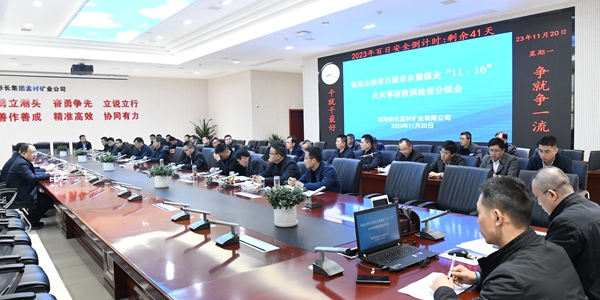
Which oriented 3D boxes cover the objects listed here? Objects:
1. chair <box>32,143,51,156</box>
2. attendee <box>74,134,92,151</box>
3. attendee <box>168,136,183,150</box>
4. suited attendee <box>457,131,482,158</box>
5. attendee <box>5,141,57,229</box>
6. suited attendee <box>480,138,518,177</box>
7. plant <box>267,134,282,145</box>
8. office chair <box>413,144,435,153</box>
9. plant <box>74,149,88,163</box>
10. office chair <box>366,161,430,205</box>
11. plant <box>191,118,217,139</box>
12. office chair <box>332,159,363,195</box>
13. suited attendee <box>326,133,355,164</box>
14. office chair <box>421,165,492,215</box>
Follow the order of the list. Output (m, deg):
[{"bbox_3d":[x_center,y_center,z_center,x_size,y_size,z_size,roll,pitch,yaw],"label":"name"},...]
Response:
[{"bbox_3d":[-7.717,0.348,12.100,0.580,1.060,0.600,-5,5,-38],"label":"chair"},{"bbox_3d":[-6.735,0.180,12.488,0.520,1.290,0.720,-5,5,-38],"label":"attendee"},{"bbox_3d":[-3.800,0.176,12.423,0.800,1.130,0.520,-5,6,-38],"label":"attendee"},{"bbox_3d":[2.735,0.341,6.725,0.750,1.290,0.520,-5,5,-38],"label":"suited attendee"},{"bbox_3d":[-4.129,0.545,6.205,0.740,1.310,0.540,-5,5,-38],"label":"attendee"},{"bbox_3d":[2.330,0.502,4.758,0.780,1.260,0.520,-5,6,-38],"label":"suited attendee"},{"bbox_3d":[-0.902,-0.068,15.035,0.650,1.030,0.650,-5,6,-38],"label":"plant"},{"bbox_3d":[2.066,0.431,7.490,0.650,1.000,0.600,-5,6,-38],"label":"office chair"},{"bbox_3d":[-4.828,0.128,8.824,0.310,0.290,0.310,-5,5,-38],"label":"plant"},{"bbox_3d":[1.102,0.677,4.703,0.650,1.000,0.600,-5,5,-34],"label":"office chair"},{"bbox_3d":[-4.038,-0.426,16.835,1.050,1.750,1.050,-5,5,-38],"label":"plant"},{"bbox_3d":[0.389,0.659,4.699,0.620,1.060,0.600,-5,5,-38],"label":"office chair"},{"bbox_3d":[0.713,0.393,6.855,0.780,1.260,0.500,-5,6,-38],"label":"suited attendee"},{"bbox_3d":[1.565,0.703,4.164,0.650,1.000,0.600,-5,6,-37],"label":"office chair"}]

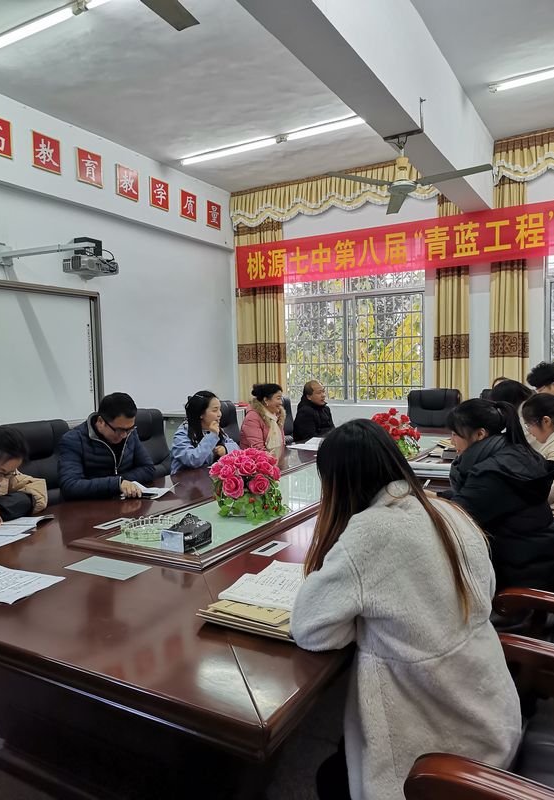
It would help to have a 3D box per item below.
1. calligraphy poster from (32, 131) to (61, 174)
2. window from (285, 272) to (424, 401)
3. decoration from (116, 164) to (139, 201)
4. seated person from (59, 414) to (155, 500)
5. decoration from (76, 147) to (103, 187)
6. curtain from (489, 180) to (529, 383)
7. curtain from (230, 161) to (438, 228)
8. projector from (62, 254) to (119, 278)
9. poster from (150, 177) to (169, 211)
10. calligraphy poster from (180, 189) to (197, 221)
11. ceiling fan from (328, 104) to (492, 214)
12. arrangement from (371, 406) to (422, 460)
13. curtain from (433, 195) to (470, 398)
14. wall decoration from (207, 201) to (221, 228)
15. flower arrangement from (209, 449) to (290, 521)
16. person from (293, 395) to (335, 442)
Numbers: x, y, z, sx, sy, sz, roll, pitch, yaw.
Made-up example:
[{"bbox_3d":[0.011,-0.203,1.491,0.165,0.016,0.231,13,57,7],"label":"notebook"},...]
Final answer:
[{"bbox_3d":[-2.084,-2.246,5.469,0.020,0.305,0.310,0,3,30],"label":"calligraphy poster"},{"bbox_3d":[0.912,-0.937,7.505,1.860,1.860,0.100,0,3,30],"label":"window"},{"bbox_3d":[-1.571,-2.294,6.361,0.020,0.305,0.310,0,3,30],"label":"decoration"},{"bbox_3d":[-0.897,0.599,3.302,0.700,1.270,0.610,0,3,30],"label":"seated person"},{"bbox_3d":[-1.786,-2.228,5.773,0.020,0.312,0.315,0,3,30],"label":"decoration"},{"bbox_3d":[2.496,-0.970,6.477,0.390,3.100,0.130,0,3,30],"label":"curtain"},{"bbox_3d":[0.730,-2.457,7.148,3.000,0.490,0.120,0,3,30],"label":"curtain"},{"bbox_3d":[-1.406,-0.984,4.539,0.230,0.135,0.360,0,3,30],"label":"projector"},{"bbox_3d":[-1.285,-2.275,6.649,0.020,0.312,0.315,0,3,30],"label":"poster"},{"bbox_3d":[-1.031,-2.293,7.093,0.020,0.312,0.315,0,3,30],"label":"calligraphy poster"},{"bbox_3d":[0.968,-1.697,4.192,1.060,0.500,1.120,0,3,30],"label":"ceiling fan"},{"bbox_3d":[0.782,0.210,3.950,0.310,0.330,0.310,0,3,30],"label":"arrangement"},{"bbox_3d":[1.919,-0.851,6.568,0.380,3.400,0.140,0,3,30],"label":"curtain"},{"bbox_3d":[-0.791,-2.366,7.716,0.020,0.305,0.310,0,3,30],"label":"wall decoration"},{"bbox_3d":[-0.116,0.337,2.571,0.330,0.285,0.330,-1,3,0],"label":"flower arrangement"},{"bbox_3d":[0.350,0.464,5.511,0.640,1.280,0.570,0,3,30],"label":"person"}]

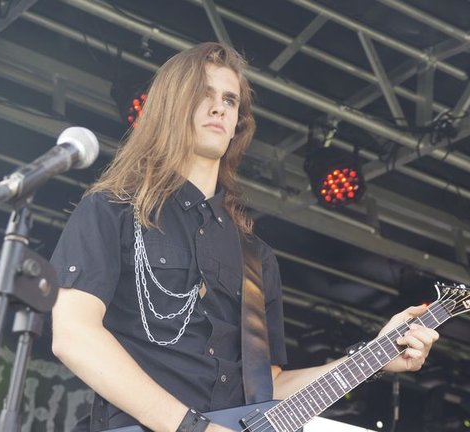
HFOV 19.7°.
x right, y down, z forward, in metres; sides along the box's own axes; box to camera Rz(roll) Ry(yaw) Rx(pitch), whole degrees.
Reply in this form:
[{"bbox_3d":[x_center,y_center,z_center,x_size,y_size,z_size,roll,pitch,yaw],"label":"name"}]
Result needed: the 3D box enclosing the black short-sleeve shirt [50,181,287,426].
[{"bbox_3d":[-0.132,0.208,2.860,0.480,0.600,0.290,10,-25,-27],"label":"black short-sleeve shirt"}]

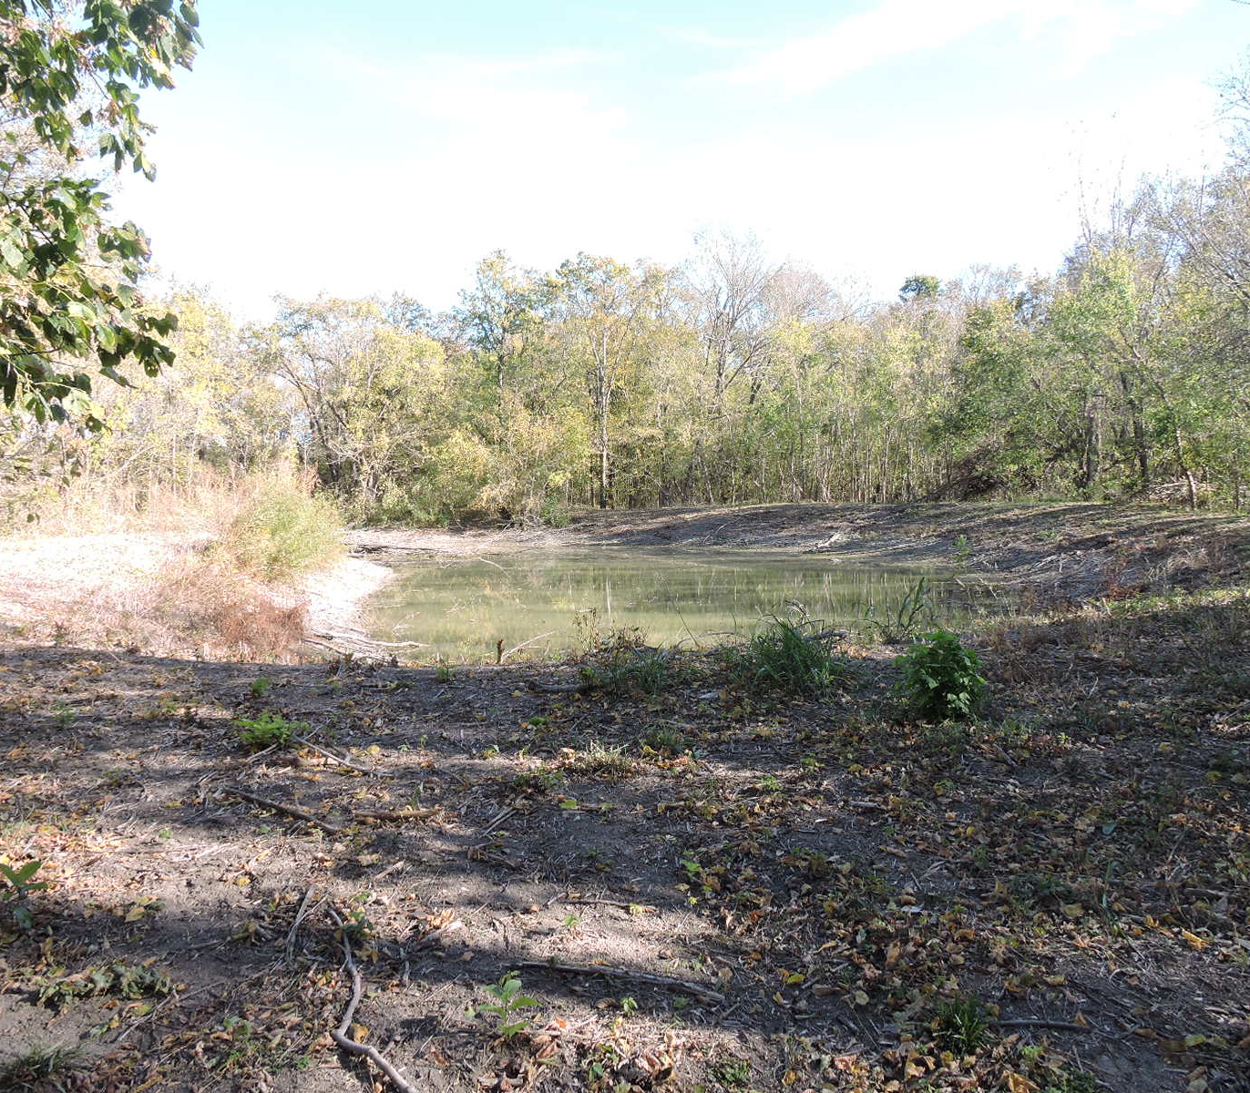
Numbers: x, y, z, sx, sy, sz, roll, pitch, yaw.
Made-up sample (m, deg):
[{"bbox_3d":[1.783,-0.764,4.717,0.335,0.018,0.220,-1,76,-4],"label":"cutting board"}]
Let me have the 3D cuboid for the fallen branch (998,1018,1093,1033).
[{"bbox_3d":[1.247,1.419,2.996,0.269,0.025,0.035,1,3,10],"label":"fallen branch"}]

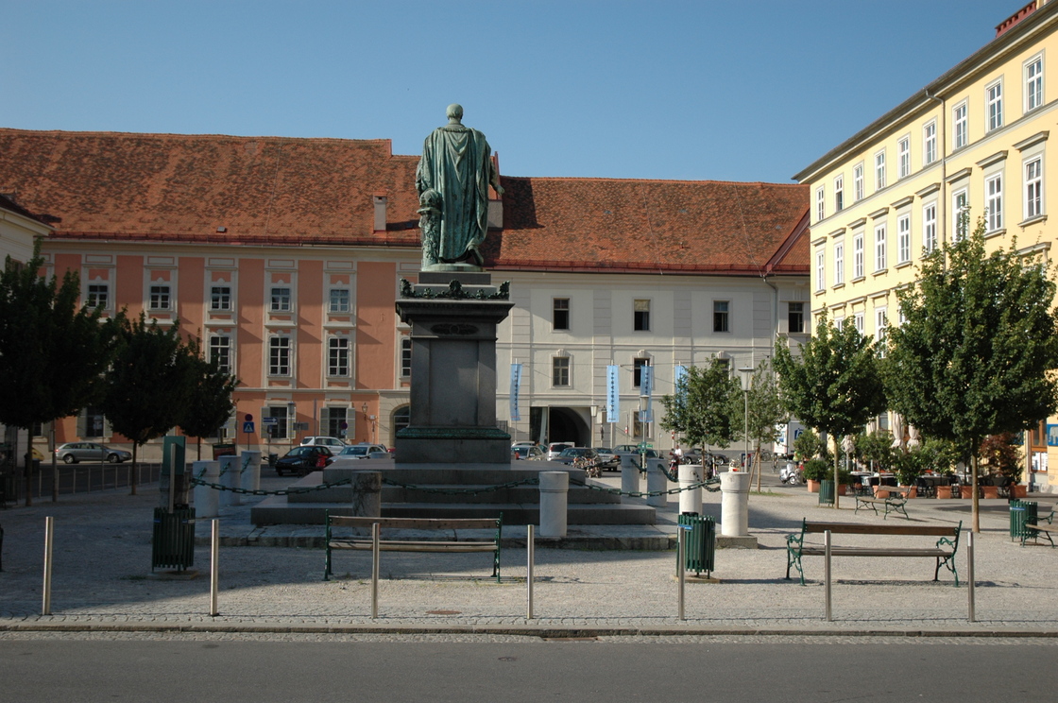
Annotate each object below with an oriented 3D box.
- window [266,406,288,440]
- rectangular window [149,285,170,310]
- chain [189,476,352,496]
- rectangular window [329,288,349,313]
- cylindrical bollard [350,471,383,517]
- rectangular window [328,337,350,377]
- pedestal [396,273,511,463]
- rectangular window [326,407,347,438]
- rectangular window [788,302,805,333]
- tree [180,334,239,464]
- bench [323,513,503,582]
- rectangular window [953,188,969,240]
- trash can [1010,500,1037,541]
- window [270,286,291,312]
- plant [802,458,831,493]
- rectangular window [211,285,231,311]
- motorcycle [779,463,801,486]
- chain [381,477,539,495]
[{"bbox_3d":[-17.057,4.899,79.857,1.263,2.212,0.200,1,-4,-6],"label":"window"},{"bbox_3d":[-25.353,-3.668,80.700,1.380,1.620,0.200,1,-3,-7],"label":"rectangular window"},{"bbox_3d":[-4.209,2.196,19.130,2.650,0.300,0.080,1,-3,-6],"label":"chain"},{"bbox_3d":[-13.246,-3.571,82.200,1.370,1.620,0.200,1,-3,-7],"label":"rectangular window"},{"bbox_3d":[-2.463,2.319,17.769,0.445,0.980,0.445,1,-4,-6],"label":"cylindrical bollard"},{"bbox_3d":[-13.065,0.389,80.596,1.410,2.663,0.200,1,-4,-6],"label":"rectangular window"},{"bbox_3d":[-1.503,0.343,23.409,2.240,3.670,2.240,1,-3,-6],"label":"pedestal"},{"bbox_3d":[-14.418,5.336,87.849,1.420,2.380,0.250,1,-3,-6],"label":"rectangular window"},{"bbox_3d":[19.211,-2.408,84.303,1.129,2.179,0.200,0,-4,-2],"label":"rectangular window"},{"bbox_3d":[-12.690,2.272,44.818,2.800,5.750,2.800,1,-4,-6],"label":"tree"},{"bbox_3d":[-1.394,2.339,14.215,2.060,0.830,0.670,1,-3,-4],"label":"bench"},{"bbox_3d":[17.777,-5.595,48.300,0.200,2.100,1.220,1,-3,-4],"label":"rectangular window"},{"bbox_3d":[9.302,3.186,22.065,0.500,0.794,0.500,1,-3,0],"label":"trash can"},{"bbox_3d":[-16.978,-3.574,80.396,1.309,1.657,0.200,1,-4,-6],"label":"window"},{"bbox_3d":[10.699,4.636,43.820,1.005,1.299,1.005,1,-3,-6],"label":"plant"},{"bbox_3d":[-22.955,-3.972,87.392,1.500,1.800,0.250,1,-3,-6],"label":"rectangular window"},{"bbox_3d":[12.185,5.658,55.035,0.700,1.120,1.750,1,-4,-10],"label":"motorcycle"},{"bbox_3d":[-1.094,2.150,18.750,2.541,0.310,0.080,1,-3,-6],"label":"chain"}]

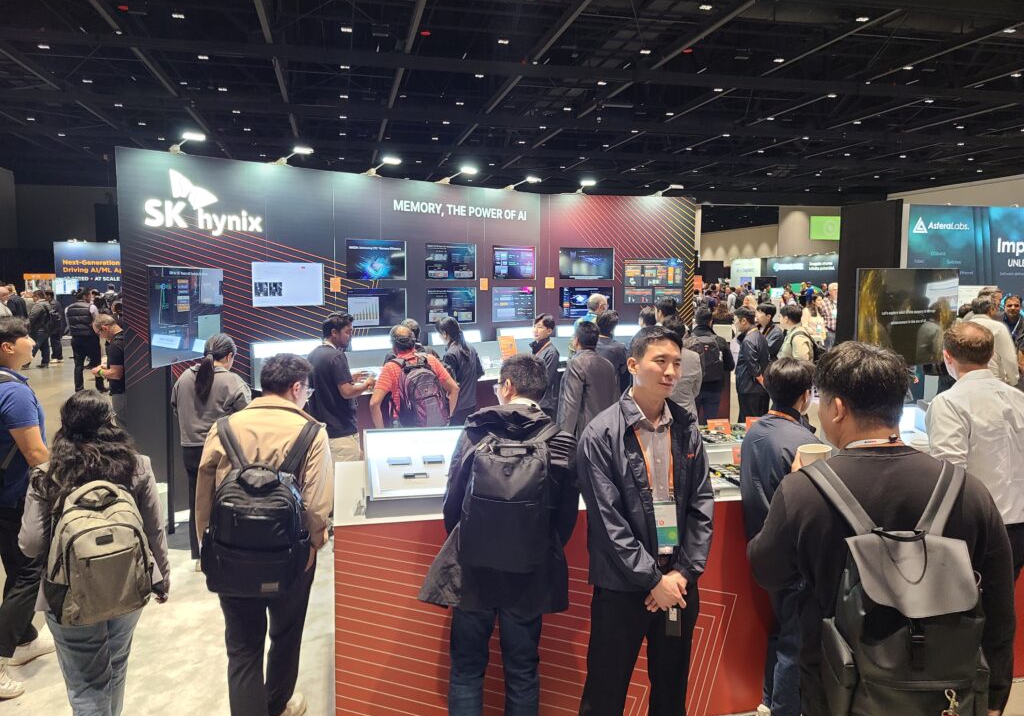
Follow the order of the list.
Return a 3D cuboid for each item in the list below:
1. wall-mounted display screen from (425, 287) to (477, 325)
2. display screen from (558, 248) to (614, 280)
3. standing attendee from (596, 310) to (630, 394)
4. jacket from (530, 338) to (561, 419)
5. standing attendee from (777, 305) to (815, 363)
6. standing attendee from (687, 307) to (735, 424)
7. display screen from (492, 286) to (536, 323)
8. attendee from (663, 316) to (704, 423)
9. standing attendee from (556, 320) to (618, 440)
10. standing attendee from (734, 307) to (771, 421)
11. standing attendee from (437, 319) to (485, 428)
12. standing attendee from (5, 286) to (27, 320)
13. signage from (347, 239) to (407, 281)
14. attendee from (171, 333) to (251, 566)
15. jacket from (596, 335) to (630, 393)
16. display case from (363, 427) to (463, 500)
[{"bbox_3d":[-0.680,-0.589,8.720,0.725,0.410,0.060,-5,8,-42],"label":"wall-mounted display screen"},{"bbox_3d":[0.955,-1.186,9.703,0.715,0.410,0.060,-1,6,-9],"label":"display screen"},{"bbox_3d":[0.904,0.395,7.179,0.500,1.678,0.360,2,6,16],"label":"standing attendee"},{"bbox_3d":[0.294,0.162,6.750,0.280,0.700,0.470,-2,6,-24],"label":"jacket"},{"bbox_3d":[2.684,0.384,7.375,0.380,1.771,0.500,3,6,23],"label":"standing attendee"},{"bbox_3d":[2.052,0.293,8.073,0.540,1.696,0.400,2,6,21],"label":"standing attendee"},{"bbox_3d":[0.032,-0.641,9.166,0.730,0.420,0.060,-5,8,-43],"label":"display screen"},{"bbox_3d":[1.315,0.517,6.283,0.500,1.719,0.340,0,6,-3],"label":"attendee"},{"bbox_3d":[0.574,0.544,5.887,0.520,1.647,0.360,-4,7,-34],"label":"standing attendee"},{"bbox_3d":[2.396,0.335,7.675,0.360,1.695,0.500,5,8,39],"label":"standing attendee"},{"bbox_3d":[-0.488,0.441,7.289,0.450,1.660,0.330,-4,7,-33],"label":"standing attendee"},{"bbox_3d":[-11.274,-0.737,17.517,0.500,1.820,0.360,-6,8,-45],"label":"standing attendee"},{"bbox_3d":[-1.397,-1.018,8.006,0.725,0.415,0.060,-5,8,-42],"label":"signage"},{"bbox_3d":[-2.132,0.630,5.420,0.510,1.650,0.360,0,6,-3],"label":"attendee"},{"bbox_3d":[0.891,0.154,6.956,0.460,0.700,0.300,-1,6,-11],"label":"jacket"},{"bbox_3d":[-0.345,0.480,3.425,0.620,0.280,0.460,-1,6,-14],"label":"display case"}]

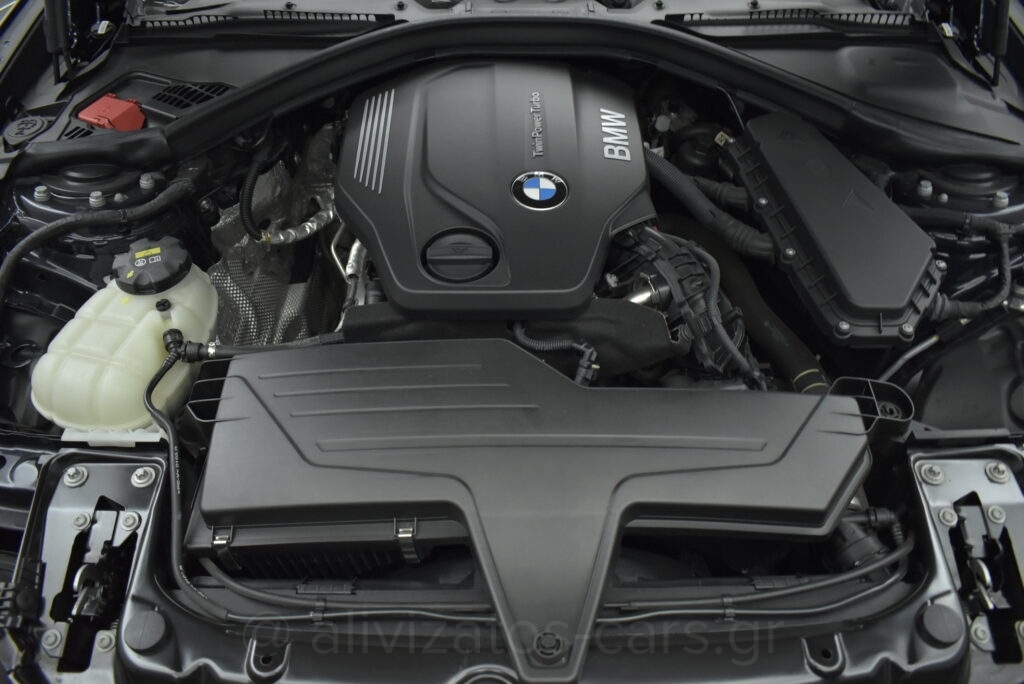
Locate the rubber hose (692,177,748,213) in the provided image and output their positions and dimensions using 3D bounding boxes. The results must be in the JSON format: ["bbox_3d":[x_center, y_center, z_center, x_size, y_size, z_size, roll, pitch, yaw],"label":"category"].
[{"bbox_3d":[0.271,-0.195,0.996,0.075,0.034,0.034,20,50,17],"label":"rubber hose"}]

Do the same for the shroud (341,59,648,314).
[{"bbox_3d":[-0.013,-0.193,0.996,0.405,0.100,0.425,0,53,0],"label":"shroud"}]

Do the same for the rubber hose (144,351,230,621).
[{"bbox_3d":[-0.320,0.136,0.748,0.055,0.042,0.255,-16,71,-14],"label":"rubber hose"}]

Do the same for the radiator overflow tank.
[{"bbox_3d":[-0.410,0.001,0.817,0.192,0.170,0.165,0,47,0],"label":"radiator overflow tank"}]

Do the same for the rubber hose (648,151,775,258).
[{"bbox_3d":[0.249,-0.177,0.985,0.043,0.045,0.215,-32,55,-27],"label":"rubber hose"}]

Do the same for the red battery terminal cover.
[{"bbox_3d":[-0.522,-0.294,1.016,0.080,0.036,0.060,18,50,16],"label":"red battery terminal cover"}]

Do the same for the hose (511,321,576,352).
[{"bbox_3d":[0.039,-0.007,0.857,0.075,0.030,0.032,0,47,0],"label":"hose"}]

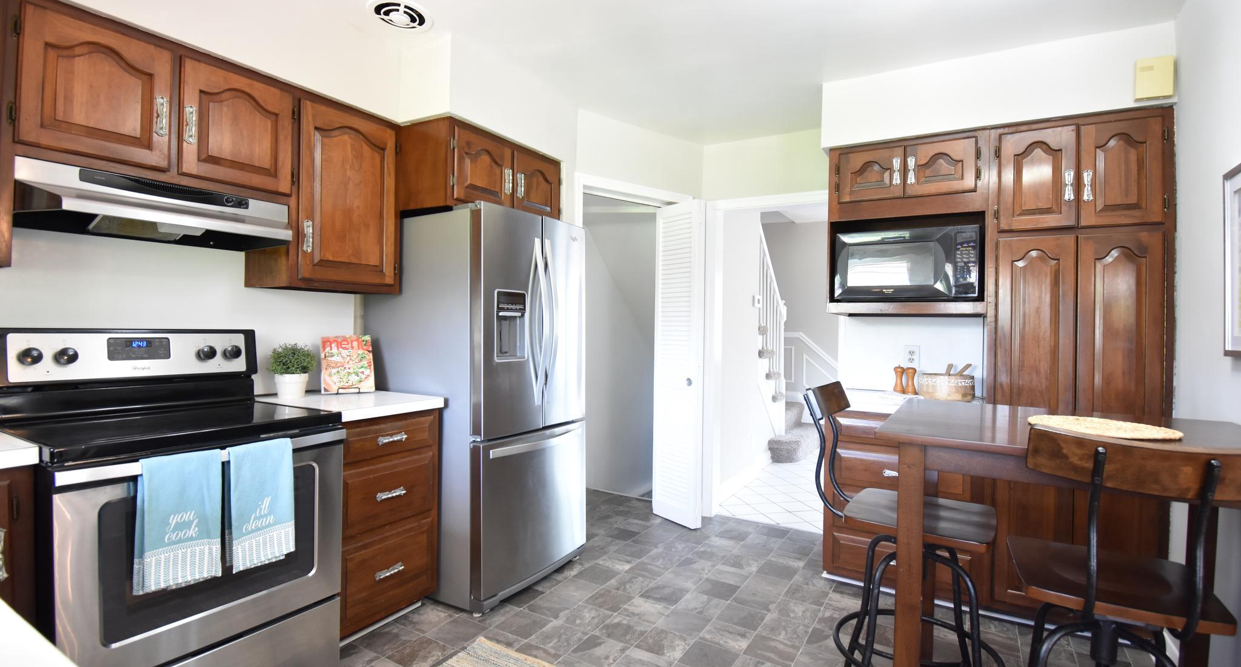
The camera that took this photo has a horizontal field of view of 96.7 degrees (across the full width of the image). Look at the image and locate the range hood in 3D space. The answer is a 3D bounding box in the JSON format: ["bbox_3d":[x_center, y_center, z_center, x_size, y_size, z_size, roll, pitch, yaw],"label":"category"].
[{"bbox_3d":[-1.539,-0.408,1.850,0.535,0.158,0.713,1,1,32],"label":"range hood"}]

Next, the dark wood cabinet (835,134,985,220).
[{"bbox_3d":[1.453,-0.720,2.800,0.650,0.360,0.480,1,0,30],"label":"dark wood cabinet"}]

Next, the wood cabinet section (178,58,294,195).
[{"bbox_3d":[-1.501,-0.729,2.069,0.320,0.393,0.360,1,0,32],"label":"wood cabinet section"}]

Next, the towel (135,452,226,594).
[{"bbox_3d":[-1.218,0.509,1.522,0.060,0.365,0.200,1,0,33],"label":"towel"}]

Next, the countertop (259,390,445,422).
[{"bbox_3d":[-1.204,0.300,2.388,0.640,0.054,0.560,1,1,32],"label":"countertop"}]

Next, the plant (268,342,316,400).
[{"bbox_3d":[-1.354,0.151,2.287,0.185,0.230,0.185,1,0,33],"label":"plant"}]

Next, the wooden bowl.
[{"bbox_3d":[1.620,0.262,2.748,0.250,0.125,0.250,1,0,30],"label":"wooden bowl"}]

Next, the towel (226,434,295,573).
[{"bbox_3d":[-1.107,0.514,1.692,0.060,0.370,0.190,1,0,33],"label":"towel"}]

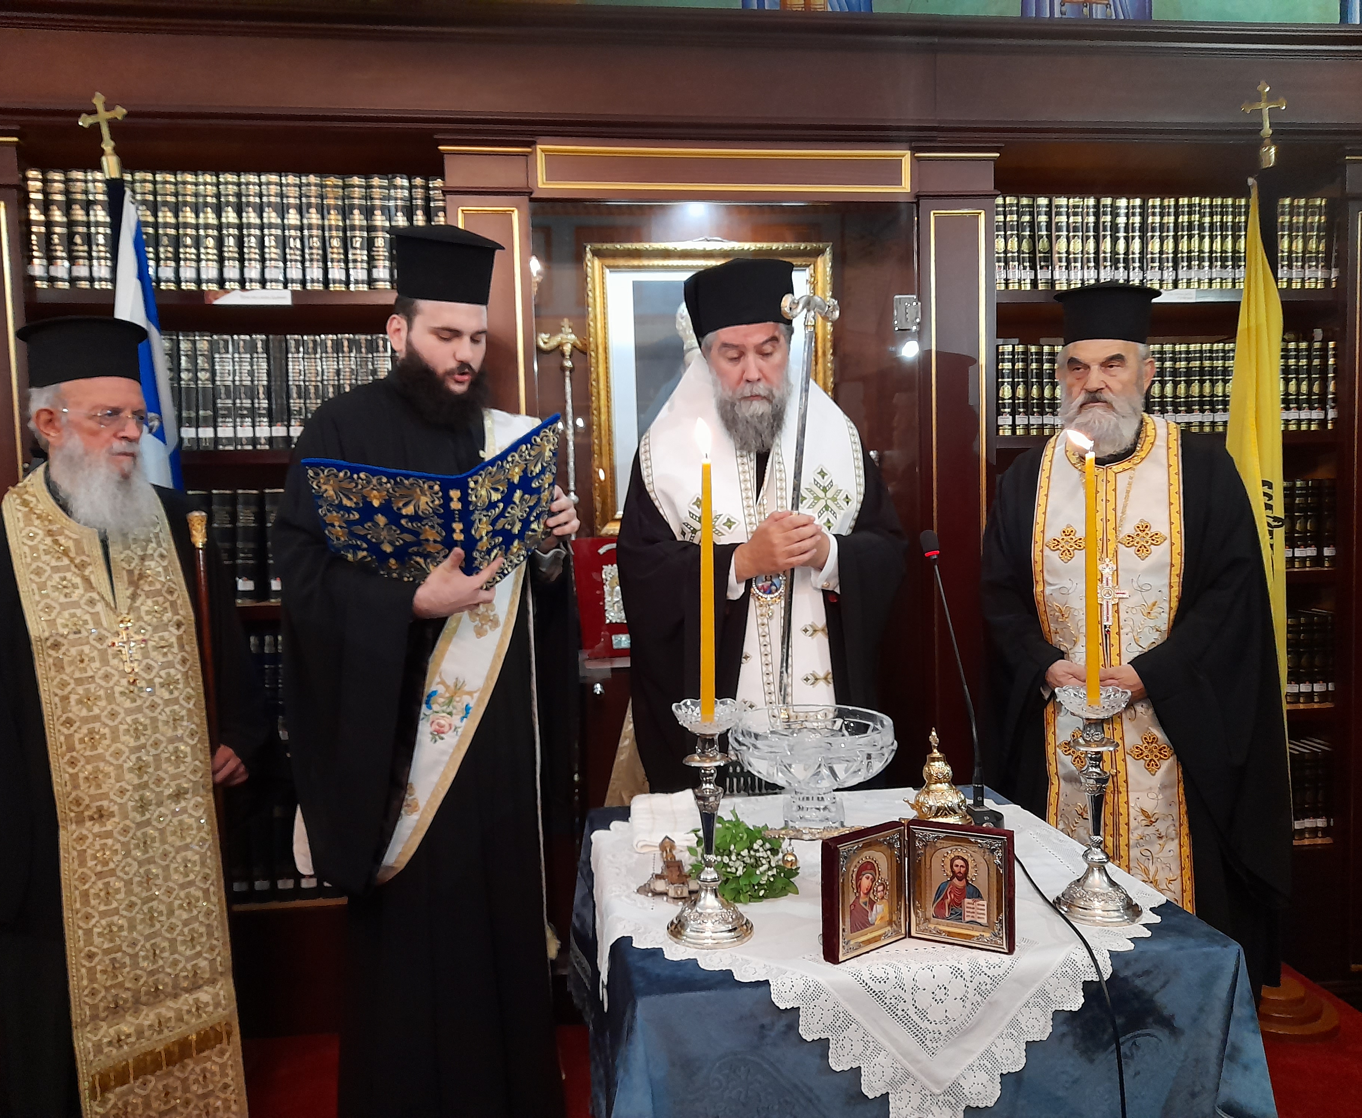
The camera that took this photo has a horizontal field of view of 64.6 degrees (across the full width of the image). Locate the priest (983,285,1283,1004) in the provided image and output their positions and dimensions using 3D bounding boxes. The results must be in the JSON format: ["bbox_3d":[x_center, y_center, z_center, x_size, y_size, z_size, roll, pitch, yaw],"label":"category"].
[{"bbox_3d":[0.984,0.276,2.344,0.630,1.727,0.450,0,4,22],"label":"priest"}]

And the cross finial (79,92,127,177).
[{"bbox_3d":[-1.284,-0.946,2.406,0.108,0.191,0.042,-9,4,-5],"label":"cross finial"}]

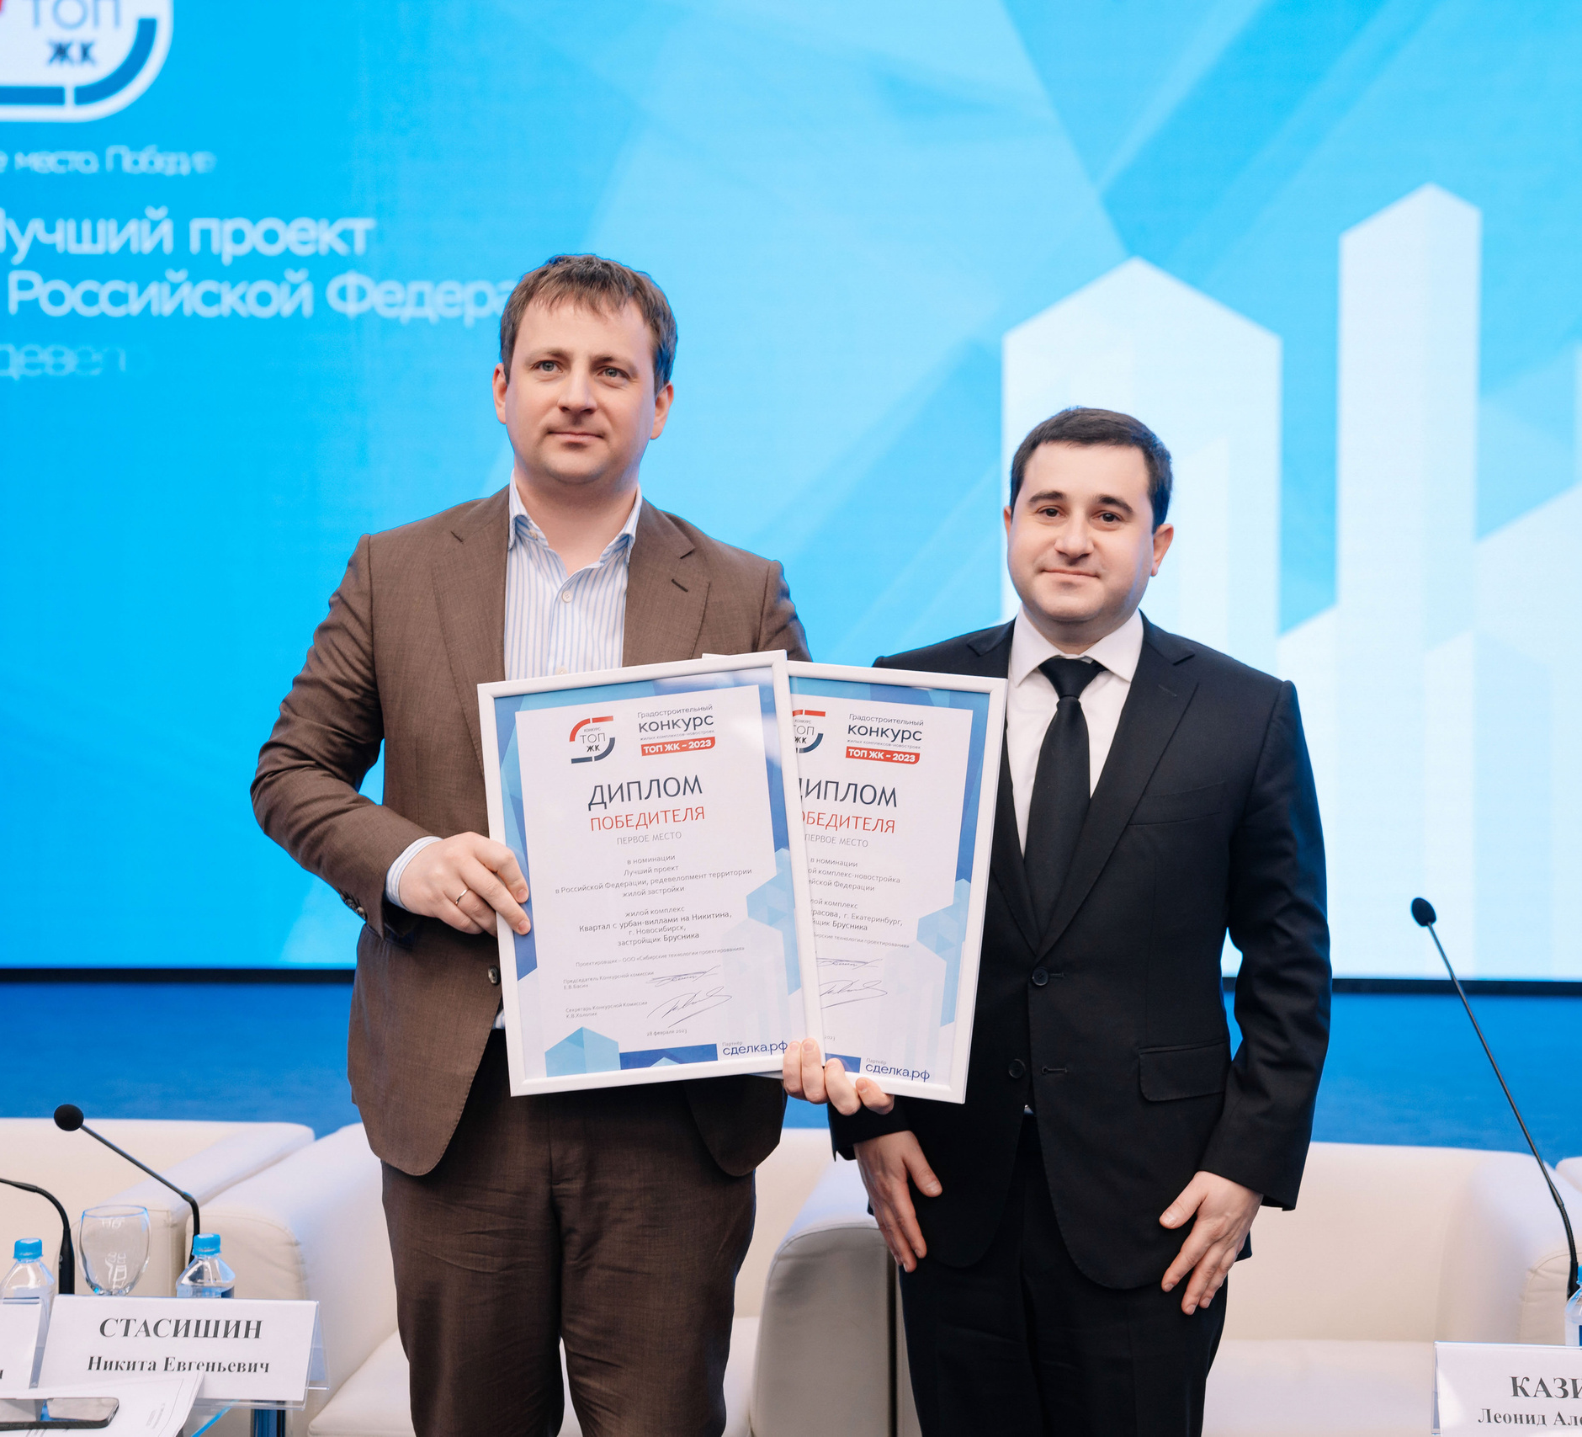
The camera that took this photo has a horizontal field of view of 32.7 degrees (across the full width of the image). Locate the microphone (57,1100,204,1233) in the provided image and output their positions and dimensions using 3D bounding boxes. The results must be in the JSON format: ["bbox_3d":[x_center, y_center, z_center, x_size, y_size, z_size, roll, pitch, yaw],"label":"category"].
[{"bbox_3d":[-0.714,0.572,2.950,0.080,0.360,0.400,0,1,7],"label":"microphone"}]

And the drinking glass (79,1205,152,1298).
[{"bbox_3d":[-0.772,0.658,3.080,0.078,0.182,0.078,0,1,0],"label":"drinking glass"}]

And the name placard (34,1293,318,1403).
[{"bbox_3d":[-0.668,0.699,2.975,0.293,0.113,0.090,0,1,6],"label":"name placard"}]

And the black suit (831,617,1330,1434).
[{"bbox_3d":[0.315,0.630,2.950,0.550,1.470,0.300,0,1,12],"label":"black suit"}]

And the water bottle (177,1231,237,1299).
[{"bbox_3d":[-0.667,0.670,3.080,0.066,0.163,0.066,0,1,0],"label":"water bottle"}]

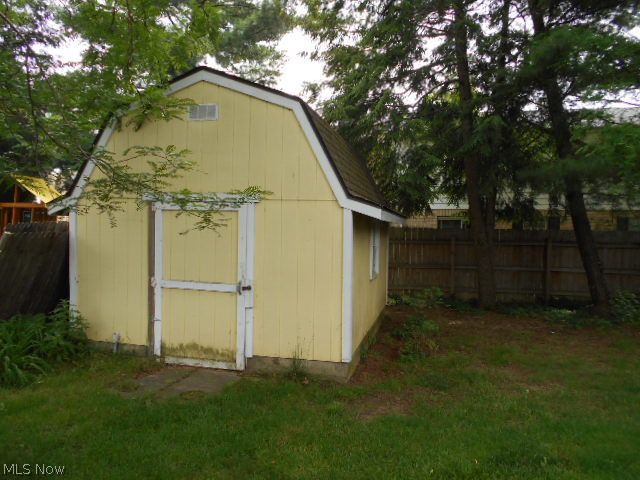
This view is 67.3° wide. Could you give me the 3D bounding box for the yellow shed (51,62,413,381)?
[{"bbox_3d":[-0.927,-0.317,7.720,4.290,3.550,4.210,2,2,14],"label":"yellow shed"}]

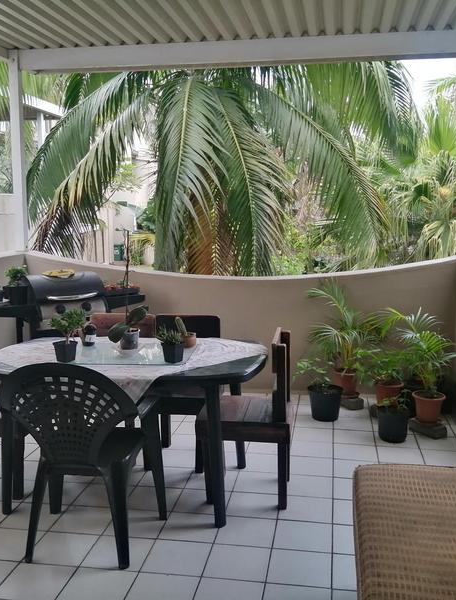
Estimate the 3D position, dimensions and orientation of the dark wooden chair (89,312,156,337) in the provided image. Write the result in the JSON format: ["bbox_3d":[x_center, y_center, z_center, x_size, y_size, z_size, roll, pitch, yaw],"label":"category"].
[{"bbox_3d":[-0.703,0.553,3.754,0.425,0.868,0.470,1,7,10],"label":"dark wooden chair"}]

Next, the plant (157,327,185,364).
[{"bbox_3d":[-0.294,0.228,3.098,0.144,0.173,0.130,1,7,10],"label":"plant"}]

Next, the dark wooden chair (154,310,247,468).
[{"bbox_3d":[-0.273,0.523,3.475,0.415,0.815,0.466,0,7,10],"label":"dark wooden chair"}]

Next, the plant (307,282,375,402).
[{"bbox_3d":[0.899,0.300,4.815,0.536,0.917,0.460,1,7,10],"label":"plant"}]

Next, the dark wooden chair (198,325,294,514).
[{"bbox_3d":[0.106,0.572,3.056,0.466,0.815,0.420,0,7,10],"label":"dark wooden chair"}]

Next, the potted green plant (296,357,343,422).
[{"bbox_3d":[0.685,0.652,4.506,0.356,0.466,0.310,1,7,10],"label":"potted green plant"}]

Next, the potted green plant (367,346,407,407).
[{"bbox_3d":[1.238,0.582,4.679,0.309,0.415,0.290,1,7,10],"label":"potted green plant"}]

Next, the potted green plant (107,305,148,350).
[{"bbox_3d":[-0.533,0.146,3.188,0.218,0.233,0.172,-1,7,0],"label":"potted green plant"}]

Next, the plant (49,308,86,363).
[{"bbox_3d":[-0.828,0.182,3.127,0.183,0.267,0.160,1,7,10],"label":"plant"}]

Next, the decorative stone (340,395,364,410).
[{"bbox_3d":[0.979,0.811,4.802,0.219,0.075,0.190,1,7,10],"label":"decorative stone"}]

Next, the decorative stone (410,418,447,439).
[{"bbox_3d":[1.302,0.827,3.903,0.177,0.061,0.210,-5,9,-32],"label":"decorative stone"}]

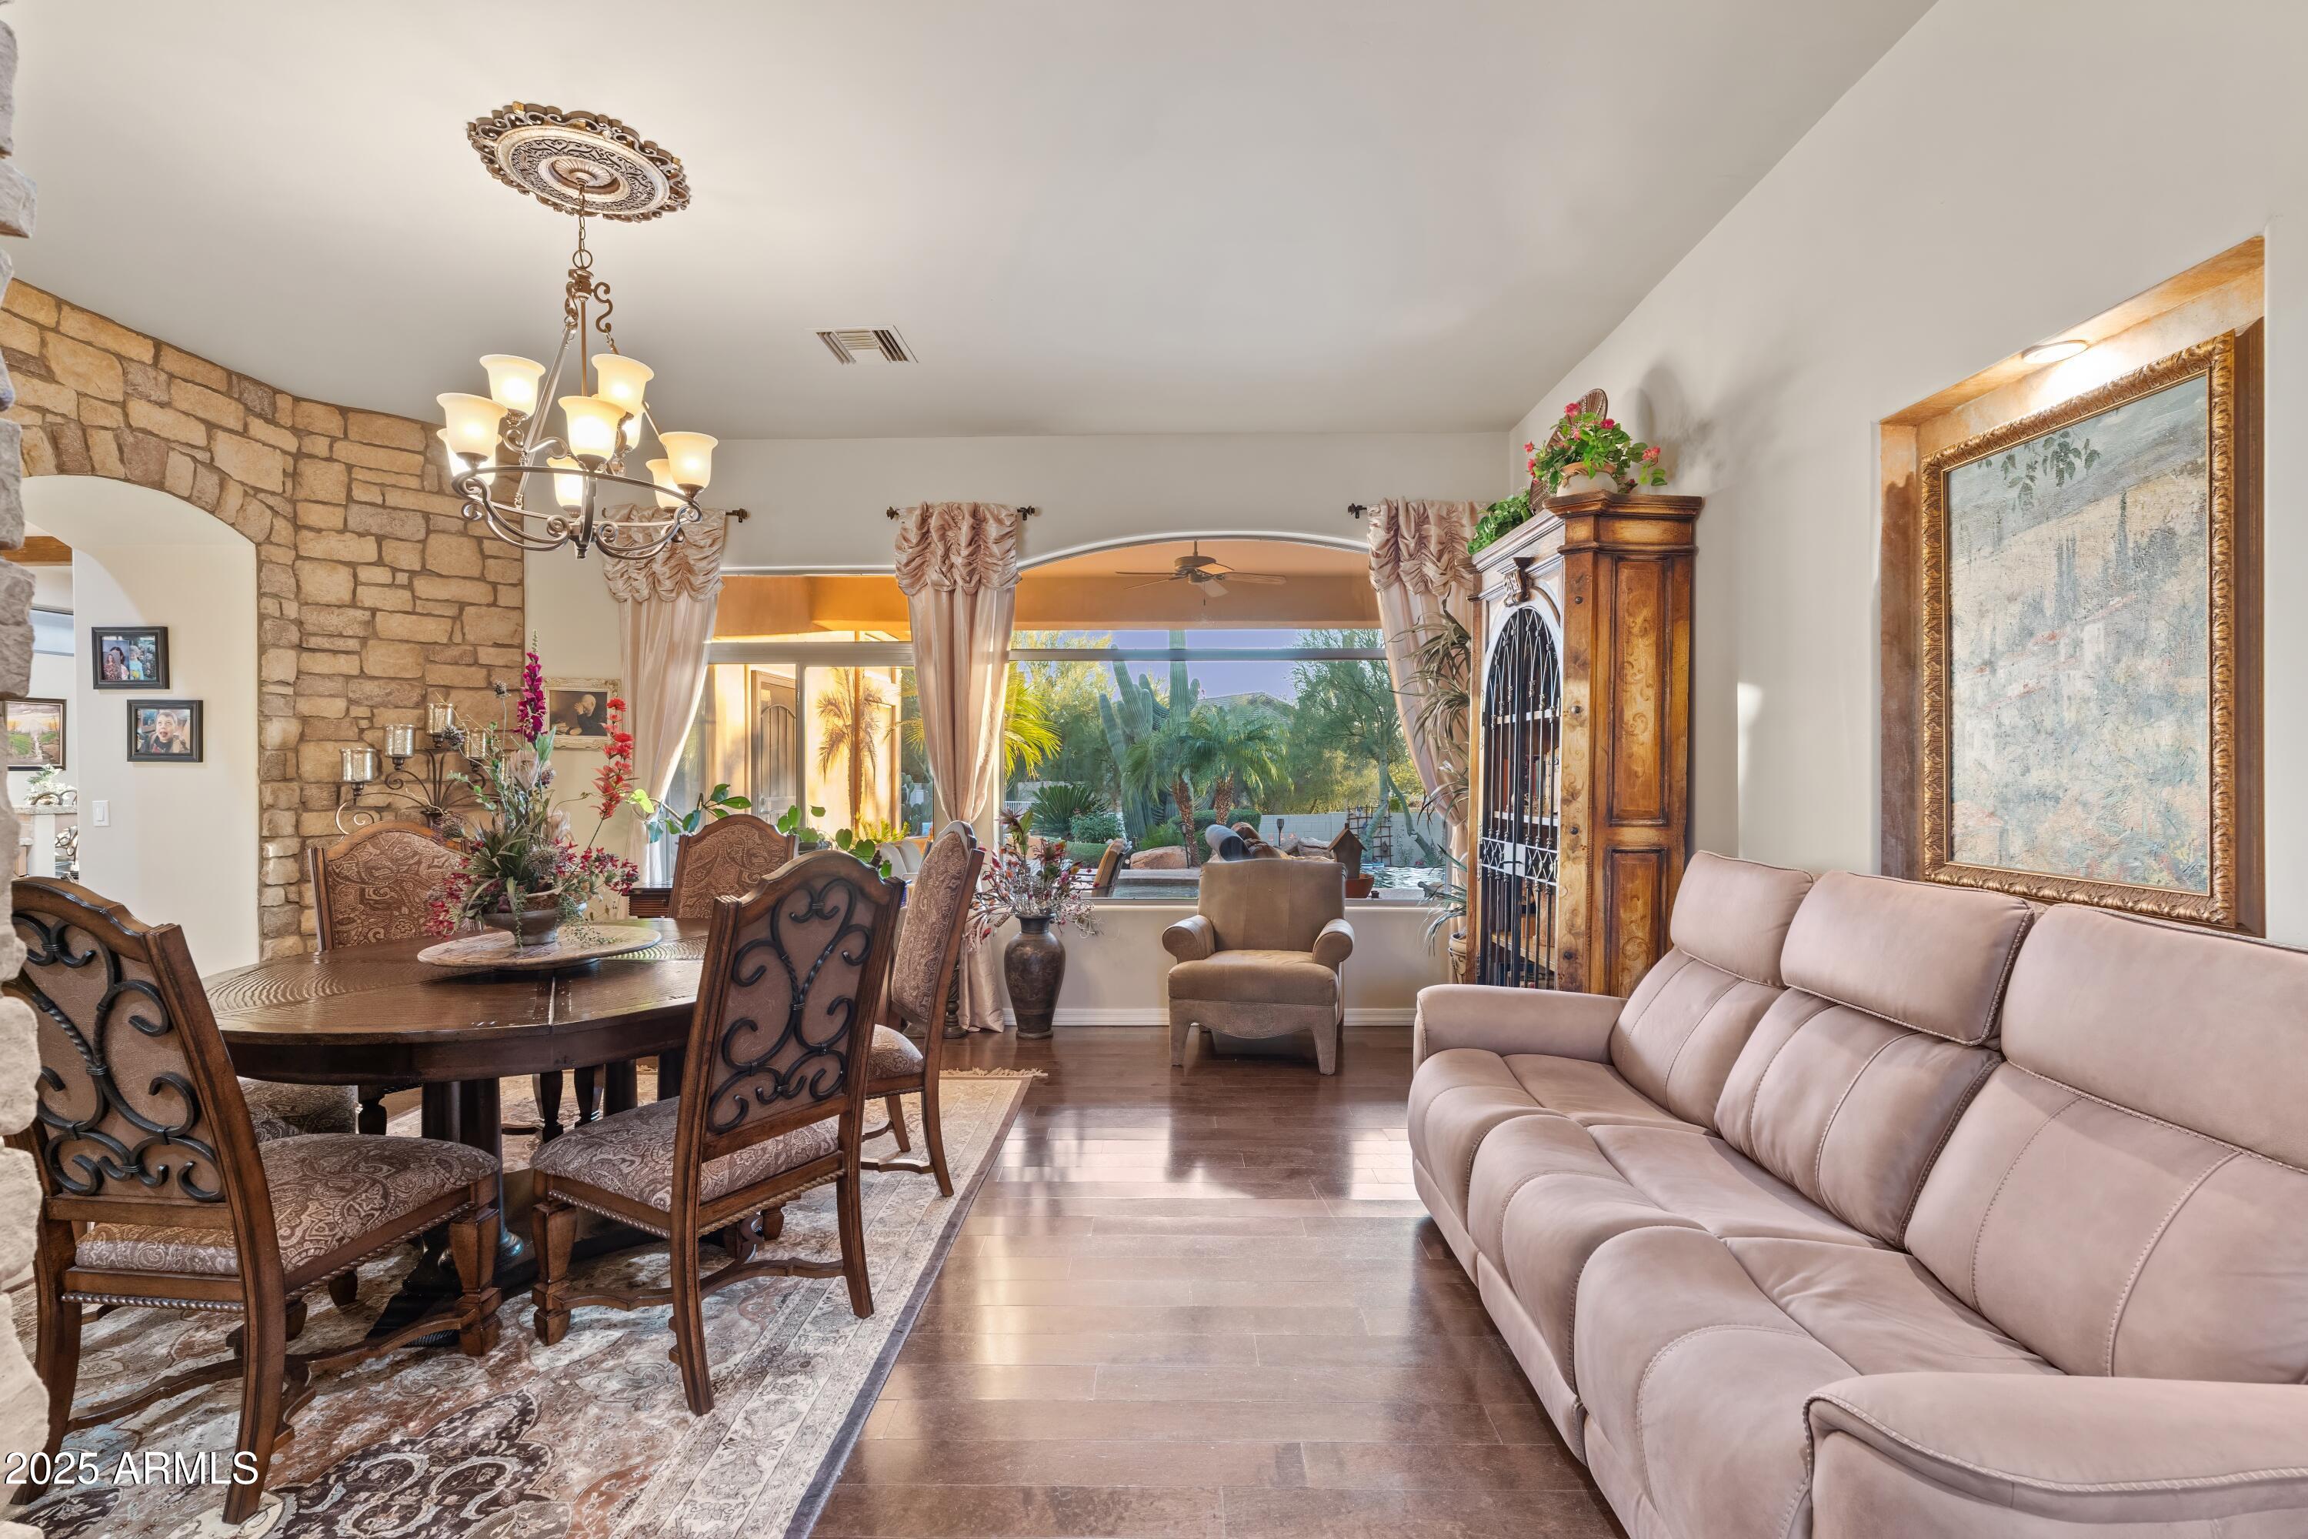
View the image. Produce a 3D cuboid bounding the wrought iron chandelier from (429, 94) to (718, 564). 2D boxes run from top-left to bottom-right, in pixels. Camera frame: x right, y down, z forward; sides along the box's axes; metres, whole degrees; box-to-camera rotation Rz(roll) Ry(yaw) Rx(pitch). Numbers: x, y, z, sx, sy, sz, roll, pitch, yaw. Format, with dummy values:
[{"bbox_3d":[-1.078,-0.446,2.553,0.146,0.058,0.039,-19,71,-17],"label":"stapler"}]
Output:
[{"bbox_3d":[-1.646,-1.149,2.924,0.710,1.100,0.710,0,0,0],"label":"wrought iron chandelier"}]

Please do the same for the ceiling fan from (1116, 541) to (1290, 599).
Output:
[{"bbox_3d":[0.321,-1.530,7.441,1.320,0.390,1.320,0,0,0],"label":"ceiling fan"}]

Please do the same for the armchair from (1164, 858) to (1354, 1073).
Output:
[{"bbox_3d":[0.515,0.885,4.870,0.860,0.880,0.760,0,0,12],"label":"armchair"}]

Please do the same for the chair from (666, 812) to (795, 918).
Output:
[{"bbox_3d":[-1.669,0.760,3.812,0.633,1.161,0.687,0,0,1],"label":"chair"}]

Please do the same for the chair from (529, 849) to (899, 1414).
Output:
[{"bbox_3d":[-0.998,0.768,2.462,0.687,1.161,0.633,0,0,36],"label":"chair"}]

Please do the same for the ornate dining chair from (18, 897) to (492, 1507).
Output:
[{"bbox_3d":[-1.797,0.752,2.020,0.550,1.130,0.710,0,0,6],"label":"ornate dining chair"}]

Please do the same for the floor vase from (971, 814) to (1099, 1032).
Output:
[{"bbox_3d":[-0.585,0.760,5.070,0.620,1.120,0.540,0,0,1],"label":"floor vase"}]

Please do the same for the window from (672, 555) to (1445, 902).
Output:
[{"bbox_3d":[-0.510,-0.240,5.450,4.100,1.870,0.140,0,0,1],"label":"window"}]

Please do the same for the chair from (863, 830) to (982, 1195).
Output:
[{"bbox_3d":[-0.935,0.763,3.311,0.687,1.161,0.633,0,0,-27],"label":"chair"}]

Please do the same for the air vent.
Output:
[{"bbox_3d":[-1.190,-1.735,4.190,0.350,0.030,0.350,0,0,1],"label":"air vent"}]

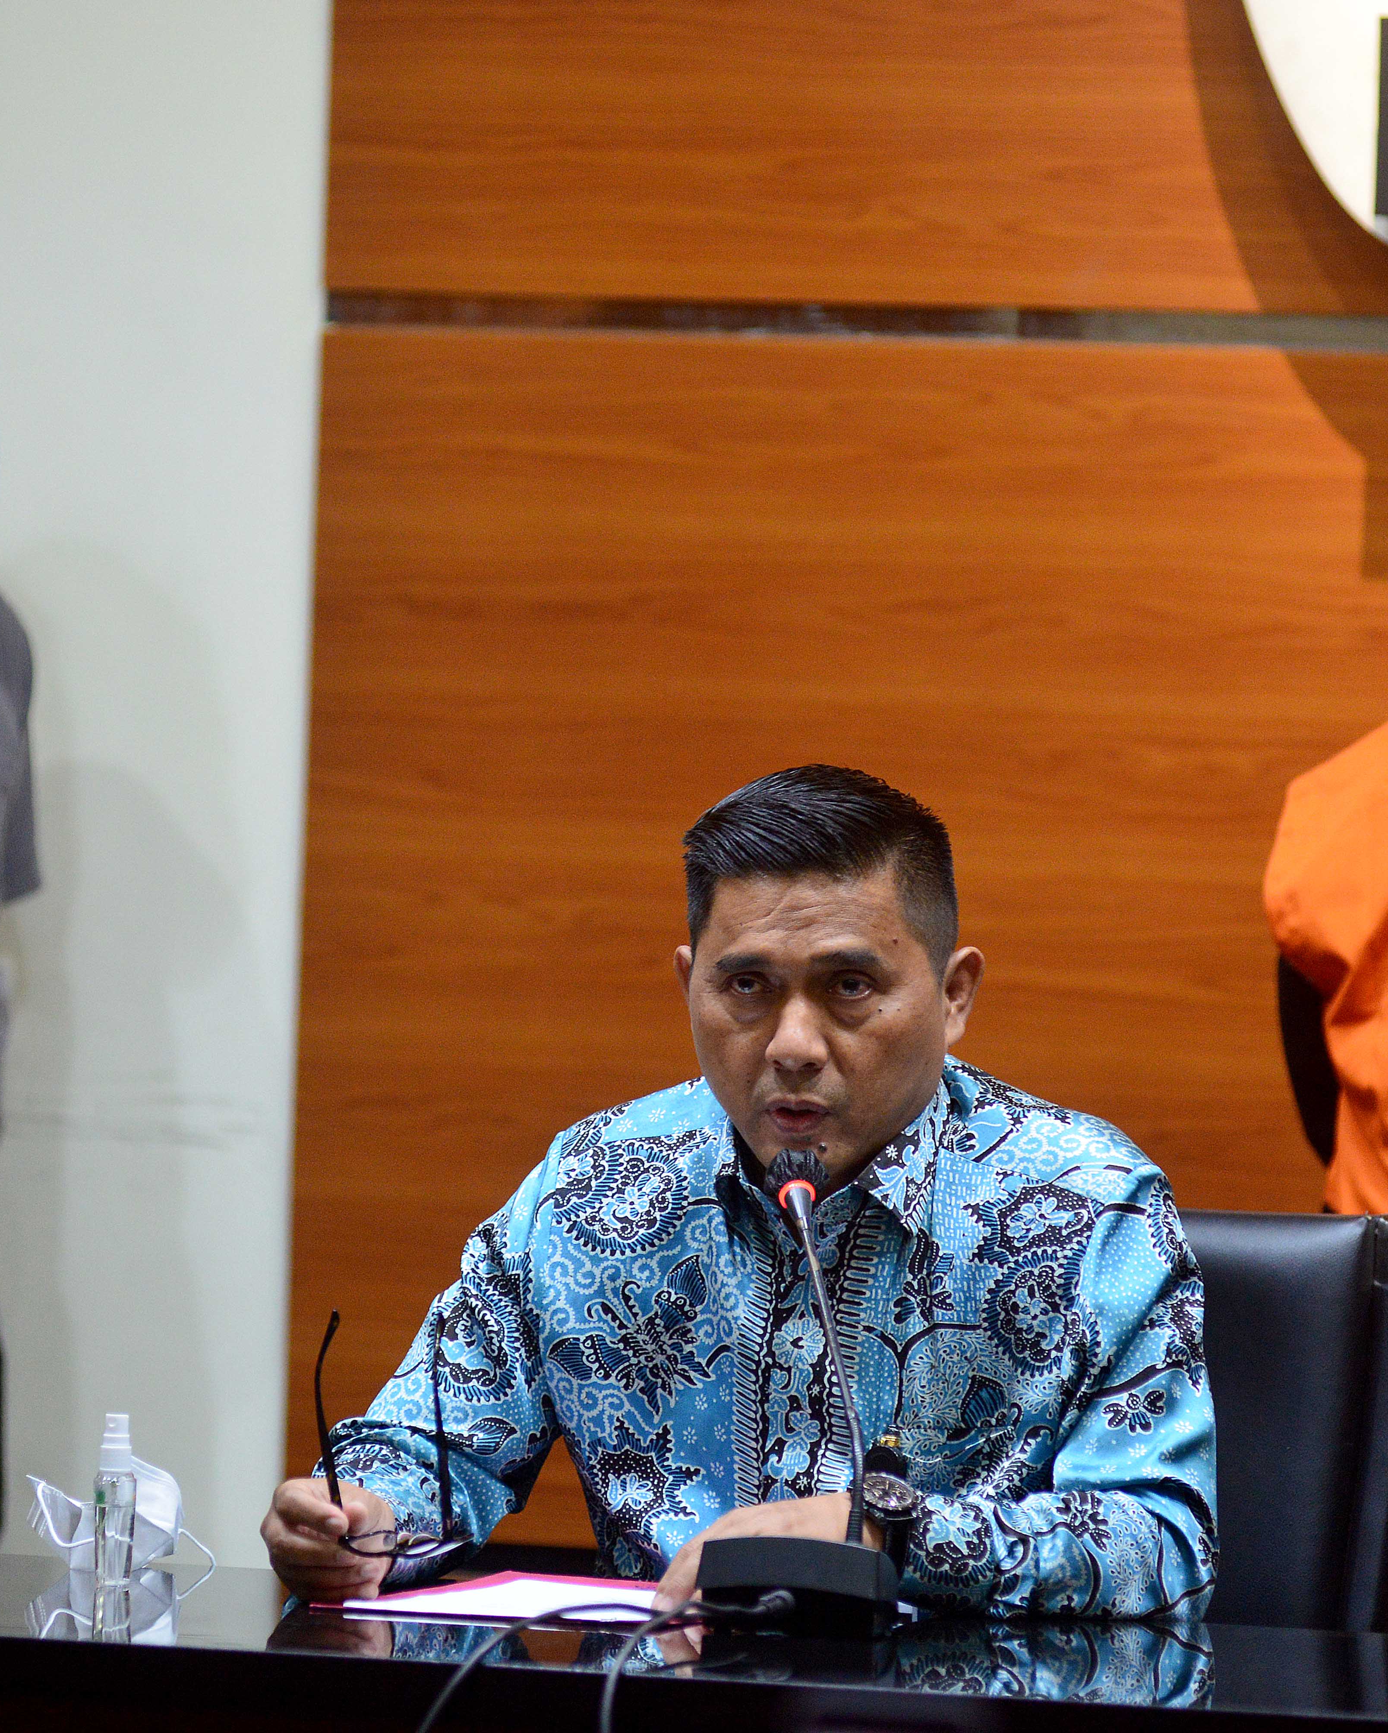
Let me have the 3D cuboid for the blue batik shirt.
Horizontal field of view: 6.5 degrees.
[{"bbox_3d":[0.049,0.392,7.280,0.510,0.550,0.470,2,1,13],"label":"blue batik shirt"}]

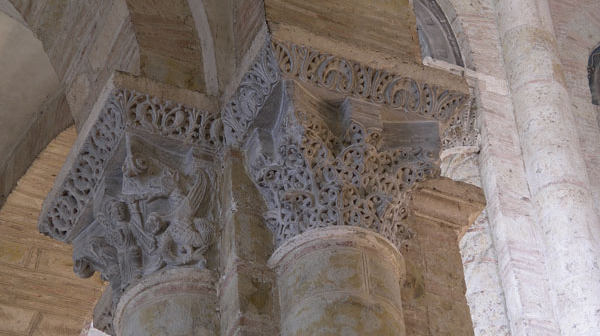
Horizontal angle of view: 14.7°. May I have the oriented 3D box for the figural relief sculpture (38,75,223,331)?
[{"bbox_3d":[-0.722,0.297,10.081,0.520,0.860,1.030,14,-47,-19],"label":"figural relief sculpture"}]

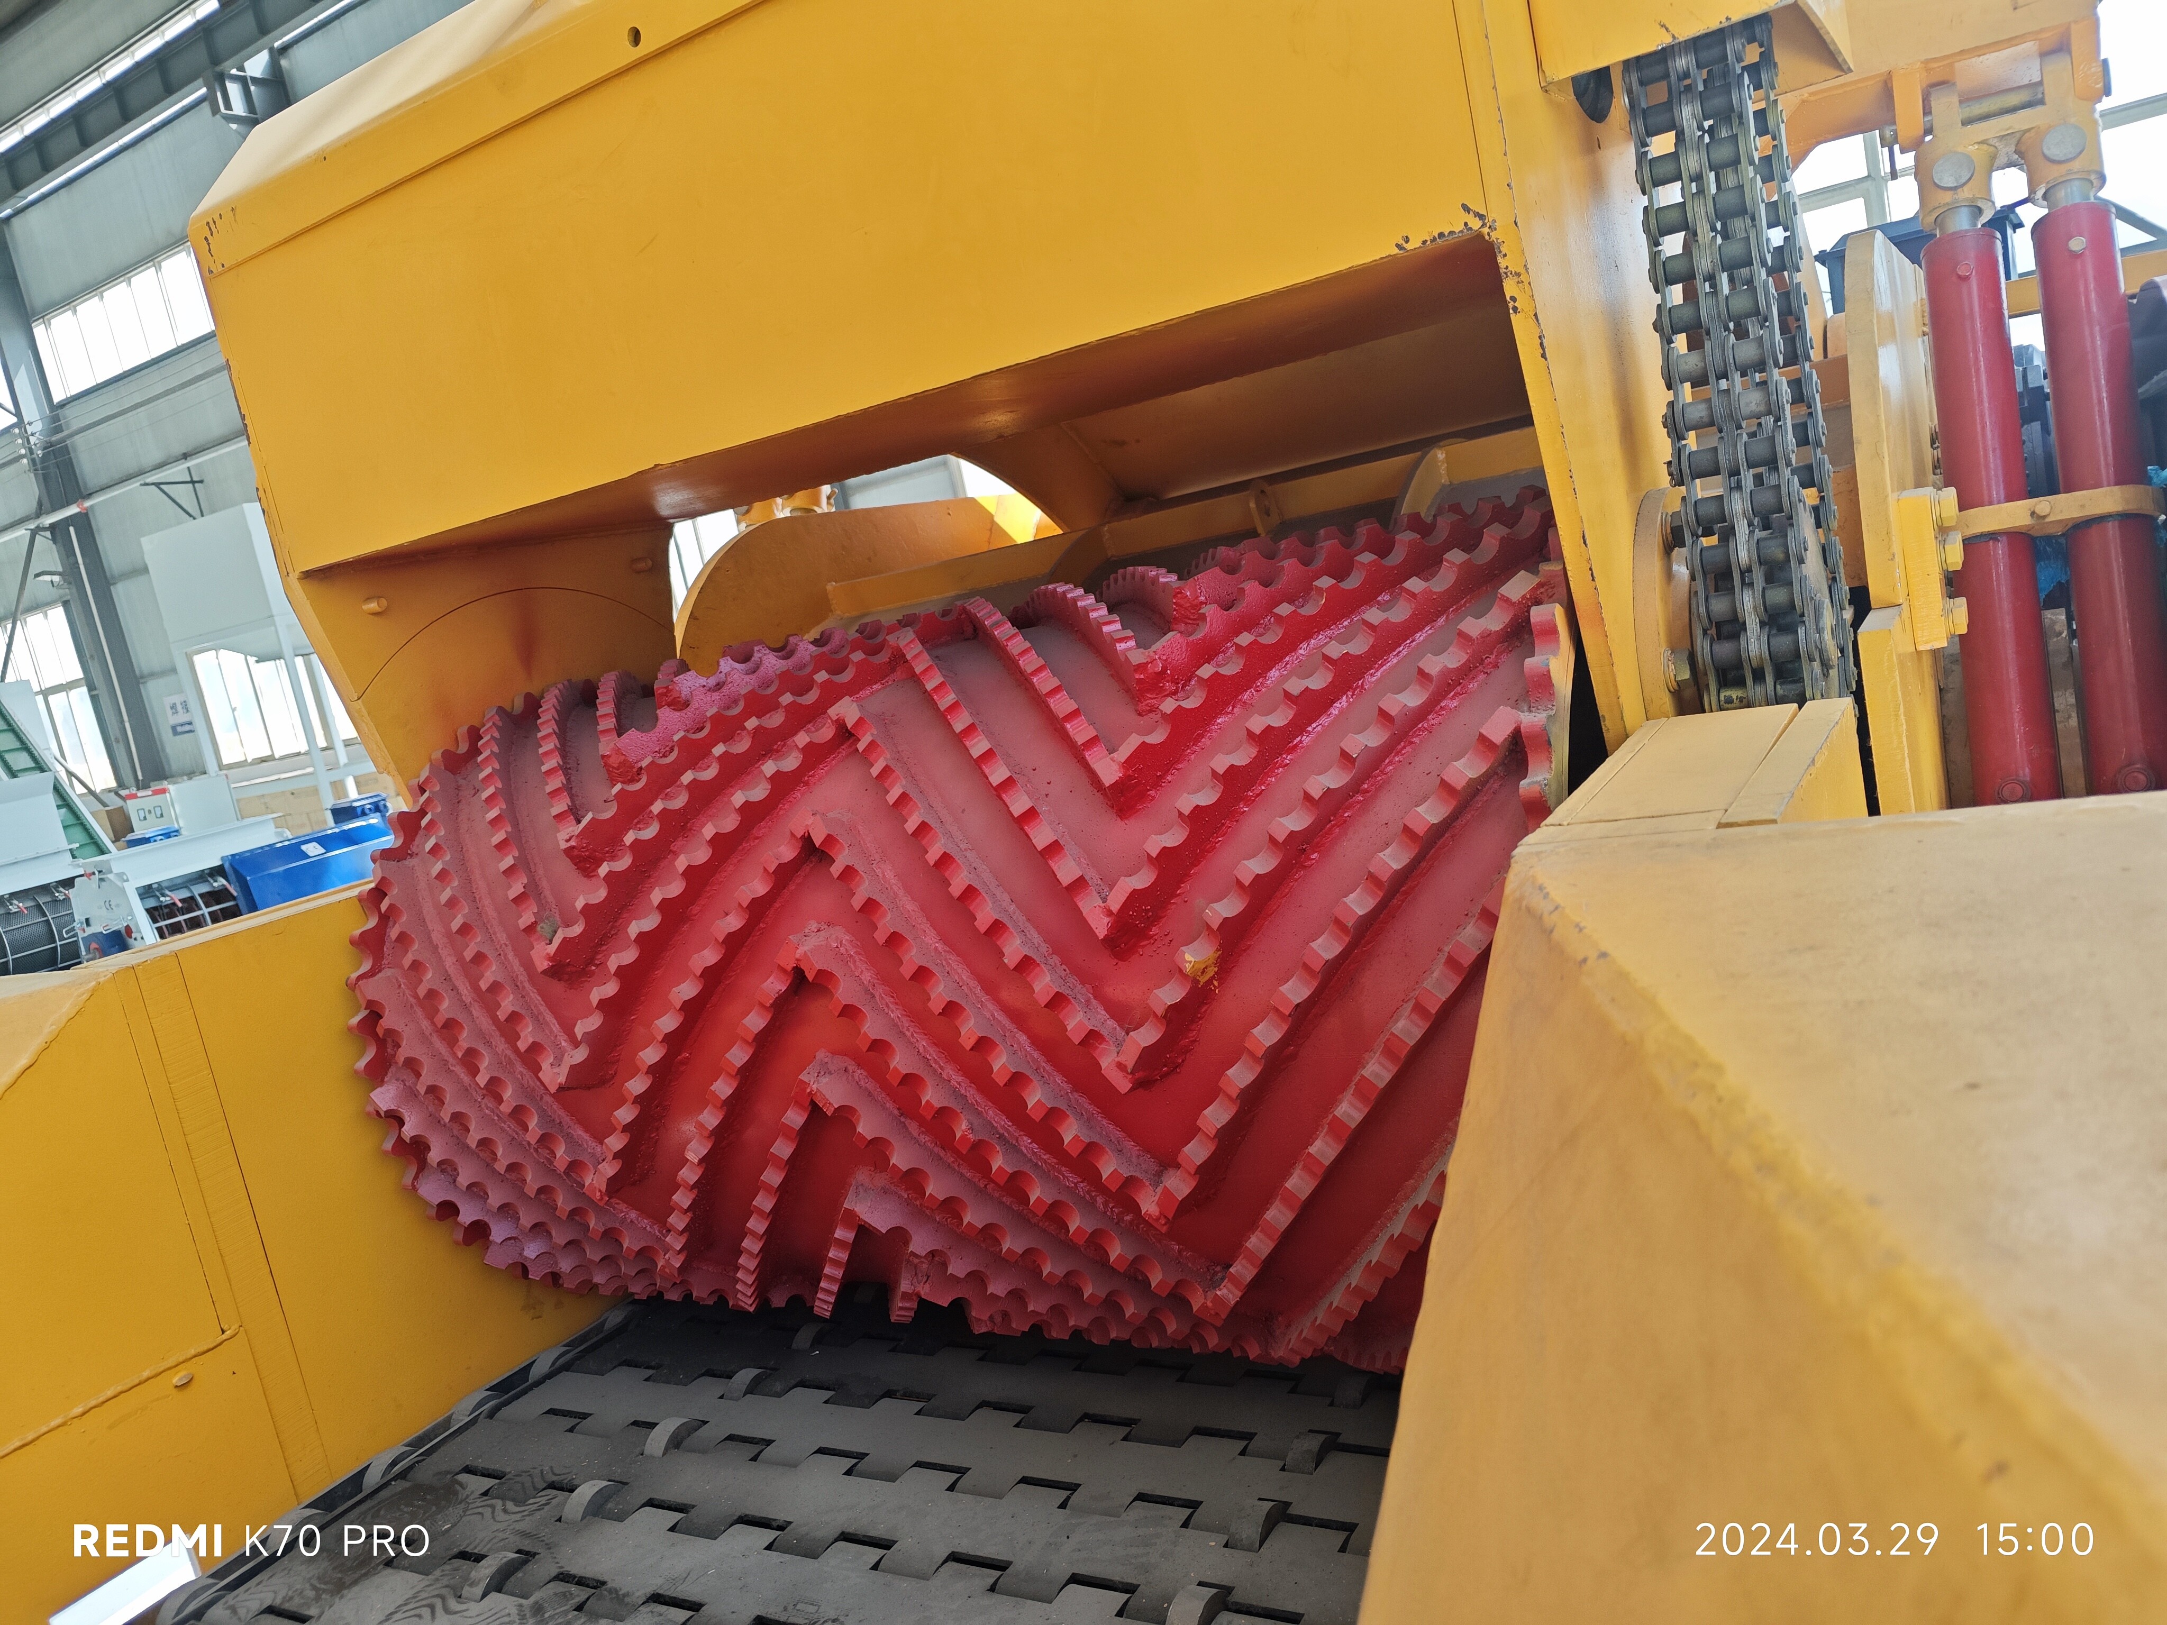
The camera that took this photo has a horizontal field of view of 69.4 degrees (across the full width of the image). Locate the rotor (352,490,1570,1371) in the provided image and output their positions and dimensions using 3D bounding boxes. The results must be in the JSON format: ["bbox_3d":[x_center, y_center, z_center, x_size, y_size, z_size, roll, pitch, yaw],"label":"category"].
[{"bbox_3d":[-0.034,0.139,1.517,1.157,0.698,0.698,-6,9,31],"label":"rotor"}]

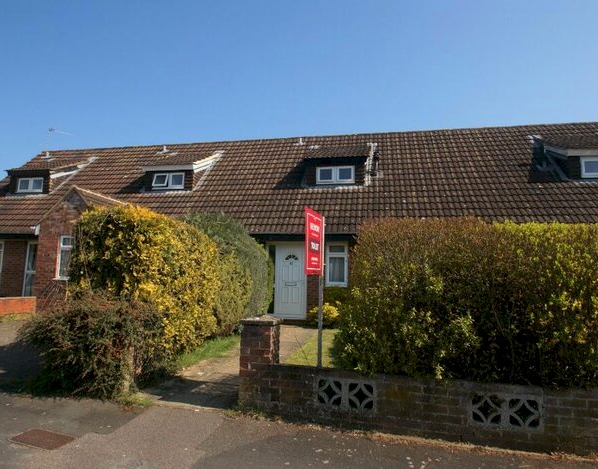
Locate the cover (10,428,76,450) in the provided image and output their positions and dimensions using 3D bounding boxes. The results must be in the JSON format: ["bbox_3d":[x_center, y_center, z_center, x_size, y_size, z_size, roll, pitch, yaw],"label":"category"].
[{"bbox_3d":[-2.096,1.694,3.029,0.450,0.025,0.230,0,-6,15],"label":"cover"}]

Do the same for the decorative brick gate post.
[{"bbox_3d":[-0.398,1.316,3.912,0.335,0.895,0.335,0,-6,15],"label":"decorative brick gate post"}]

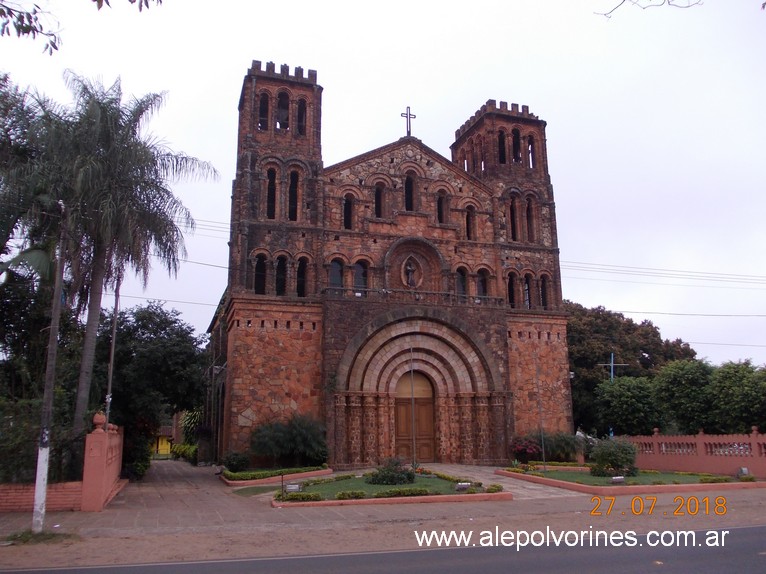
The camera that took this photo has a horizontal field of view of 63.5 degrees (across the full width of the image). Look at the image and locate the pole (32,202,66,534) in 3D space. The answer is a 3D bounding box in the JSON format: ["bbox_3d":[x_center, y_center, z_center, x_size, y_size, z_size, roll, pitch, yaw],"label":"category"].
[{"bbox_3d":[-5.705,1.242,10.623,0.200,5.623,0.200,2,-11,-18],"label":"pole"}]

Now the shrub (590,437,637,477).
[{"bbox_3d":[7.108,5.262,19.263,1.500,1.120,1.450,-5,-14,19],"label":"shrub"}]

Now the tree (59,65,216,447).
[{"bbox_3d":[-8.123,-0.196,19.064,5.100,12.401,5.100,5,-14,-23],"label":"tree"}]

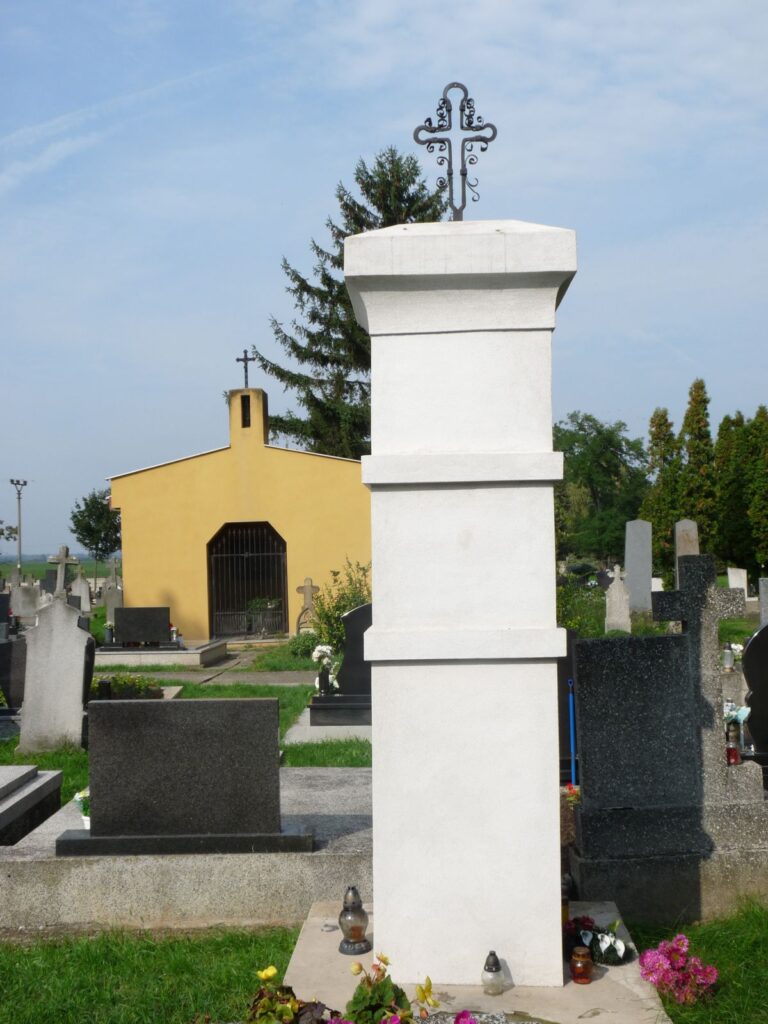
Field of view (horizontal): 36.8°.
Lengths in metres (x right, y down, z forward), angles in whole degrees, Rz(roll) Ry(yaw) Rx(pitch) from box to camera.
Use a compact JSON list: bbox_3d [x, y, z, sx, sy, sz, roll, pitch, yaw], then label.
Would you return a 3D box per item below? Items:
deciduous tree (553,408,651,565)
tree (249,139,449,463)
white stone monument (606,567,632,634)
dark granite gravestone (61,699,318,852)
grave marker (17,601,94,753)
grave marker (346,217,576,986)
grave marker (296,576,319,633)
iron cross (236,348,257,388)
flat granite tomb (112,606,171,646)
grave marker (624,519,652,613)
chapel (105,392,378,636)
[{"bbox_3d":[11.209,-0.933,62.145,6.600,8.800,6.600,-1,-2,2],"label":"deciduous tree"},{"bbox_3d":[0.364,-3.619,32.210,7.600,12.700,7.600,-1,-2,2],"label":"tree"},{"bbox_3d":[4.309,1.608,21.200,0.490,1.280,0.220,-1,-2,3],"label":"white stone monument"},{"bbox_3d":[-0.903,1.221,5.367,1.150,0.670,0.240,-1,-2,2],"label":"dark granite gravestone"},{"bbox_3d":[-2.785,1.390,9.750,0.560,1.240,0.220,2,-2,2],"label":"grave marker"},{"bbox_3d":[0.299,0.310,4.429,0.810,2.730,0.780,-1,-2,3],"label":"grave marker"},{"bbox_3d":[-1.411,1.756,21.000,0.440,1.170,0.180,-1,-2,4],"label":"grave marker"},{"bbox_3d":[-2.646,-2.761,22.200,0.385,0.760,0.060,-1,-2,4],"label":"iron cross"},{"bbox_3d":[-3.707,1.833,17.855,0.860,0.630,0.200,-1,-2,2],"label":"flat granite tomb"},{"bbox_3d":[5.980,1.343,27.361,0.640,2.200,0.250,-1,-2,2],"label":"grave marker"},{"bbox_3d":[-2.312,0.230,23.493,4.870,4.560,6.300,-1,-2,2],"label":"chapel"}]

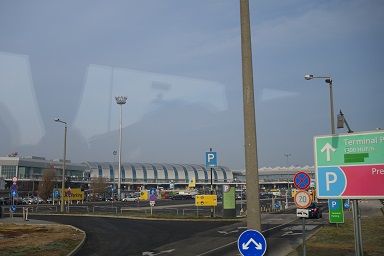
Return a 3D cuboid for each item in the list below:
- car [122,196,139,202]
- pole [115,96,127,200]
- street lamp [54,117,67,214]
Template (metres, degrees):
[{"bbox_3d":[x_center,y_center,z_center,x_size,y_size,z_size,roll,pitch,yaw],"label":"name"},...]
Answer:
[{"bbox_3d":[-15.681,18.190,104.112,4.450,1.460,1.800,2,-9,-16],"label":"car"},{"bbox_3d":[-20.239,5.566,115.285,3.200,29.760,3.200,0,-9,0],"label":"pole"},{"bbox_3d":[-16.372,4.556,50.072,1.600,11.450,0.360,5,-10,-29],"label":"street lamp"}]

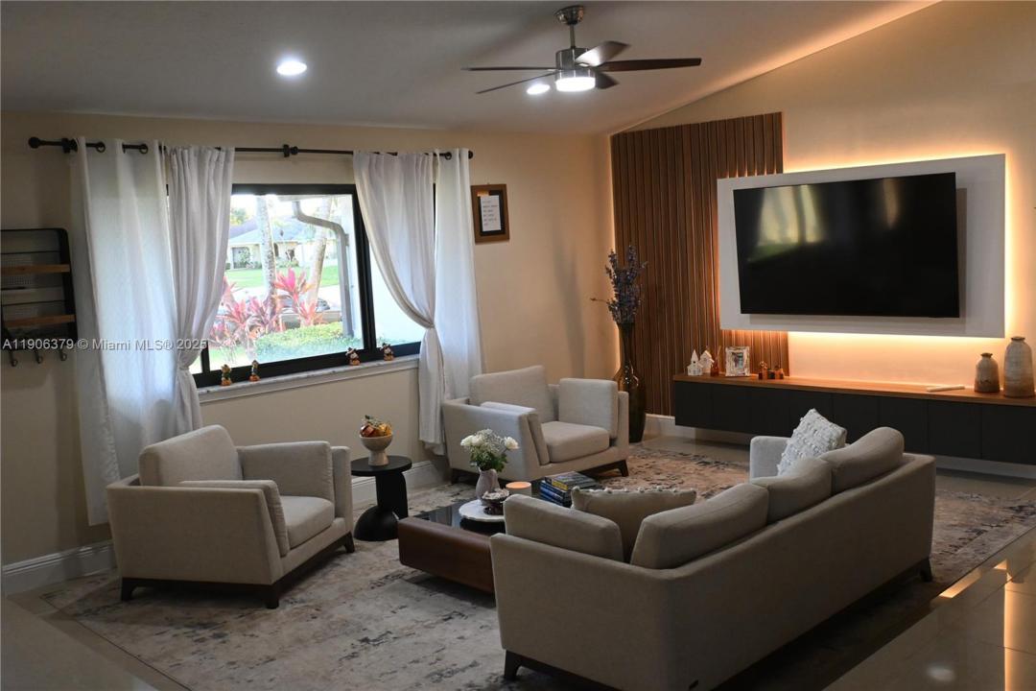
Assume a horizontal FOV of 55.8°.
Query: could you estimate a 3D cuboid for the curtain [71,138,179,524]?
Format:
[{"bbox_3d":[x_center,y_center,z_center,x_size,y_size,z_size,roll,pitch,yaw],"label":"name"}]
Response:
[{"bbox_3d":[-2.132,-0.079,5.413,0.590,2.070,0.140,-9,9,-43],"label":"curtain"}]

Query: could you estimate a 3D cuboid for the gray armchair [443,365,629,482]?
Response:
[{"bbox_3d":[0.119,0.565,6.894,0.921,0.779,0.901,-8,8,-38],"label":"gray armchair"}]

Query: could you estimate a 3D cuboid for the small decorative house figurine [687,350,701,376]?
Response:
[{"bbox_3d":[1.333,0.129,7.376,0.105,0.195,0.085,-1,6,22],"label":"small decorative house figurine"}]

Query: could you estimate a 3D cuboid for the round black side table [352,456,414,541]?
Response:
[{"bbox_3d":[-0.823,0.915,5.872,0.400,0.425,0.400,-4,6,-9],"label":"round black side table"}]

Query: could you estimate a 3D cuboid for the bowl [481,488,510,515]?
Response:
[{"bbox_3d":[-0.102,0.714,4.496,0.132,0.112,0.132,-3,6,0],"label":"bowl"}]

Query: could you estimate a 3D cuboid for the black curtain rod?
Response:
[{"bbox_3d":[-1.432,-1.210,6.056,3.027,0.065,0.130,-9,9,-43],"label":"black curtain rod"}]

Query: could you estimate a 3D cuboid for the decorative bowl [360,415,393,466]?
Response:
[{"bbox_3d":[-0.843,0.559,5.830,0.198,0.294,0.198,-4,6,-9],"label":"decorative bowl"}]

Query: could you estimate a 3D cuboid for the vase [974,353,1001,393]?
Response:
[{"bbox_3d":[2.891,0.166,6.032,0.155,0.225,0.155,-9,8,-44],"label":"vase"}]

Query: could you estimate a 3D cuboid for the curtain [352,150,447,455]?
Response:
[{"bbox_3d":[-0.741,-0.236,6.450,0.660,2.020,0.160,-9,8,-44],"label":"curtain"}]

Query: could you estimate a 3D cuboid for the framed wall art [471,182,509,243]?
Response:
[{"bbox_3d":[-0.196,-0.951,7.069,0.345,0.400,0.030,-9,8,-44],"label":"framed wall art"}]

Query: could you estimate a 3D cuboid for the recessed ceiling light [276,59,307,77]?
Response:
[{"bbox_3d":[-1.197,-1.467,5.186,0.170,0.030,0.170,-9,-2,-43],"label":"recessed ceiling light"}]

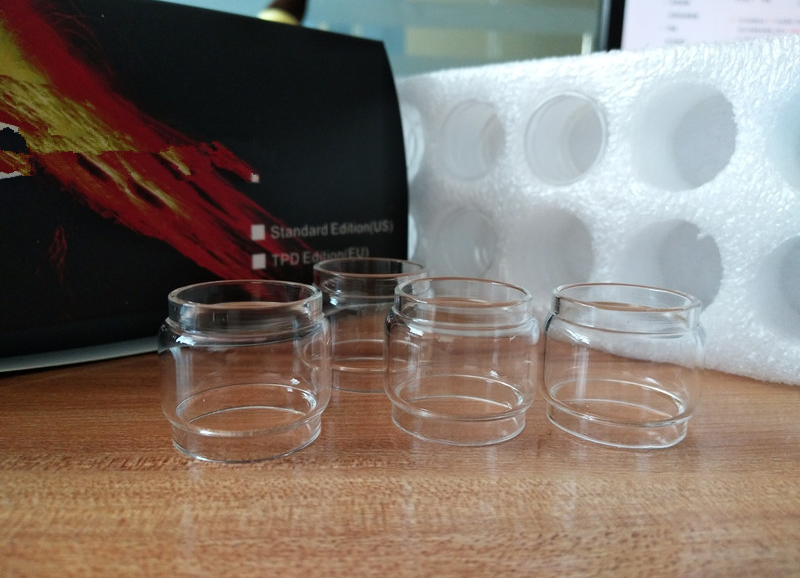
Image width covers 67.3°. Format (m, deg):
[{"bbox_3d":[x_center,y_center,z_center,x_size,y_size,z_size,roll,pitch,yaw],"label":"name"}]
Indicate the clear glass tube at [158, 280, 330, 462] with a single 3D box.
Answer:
[{"bbox_3d":[-0.027,0.013,0.108,0.029,0.025,0.029,2,11,0],"label":"clear glass tube"}]

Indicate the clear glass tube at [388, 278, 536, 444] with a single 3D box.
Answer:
[{"bbox_3d":[0.012,0.013,0.117,0.029,0.025,0.029,2,11,0],"label":"clear glass tube"}]

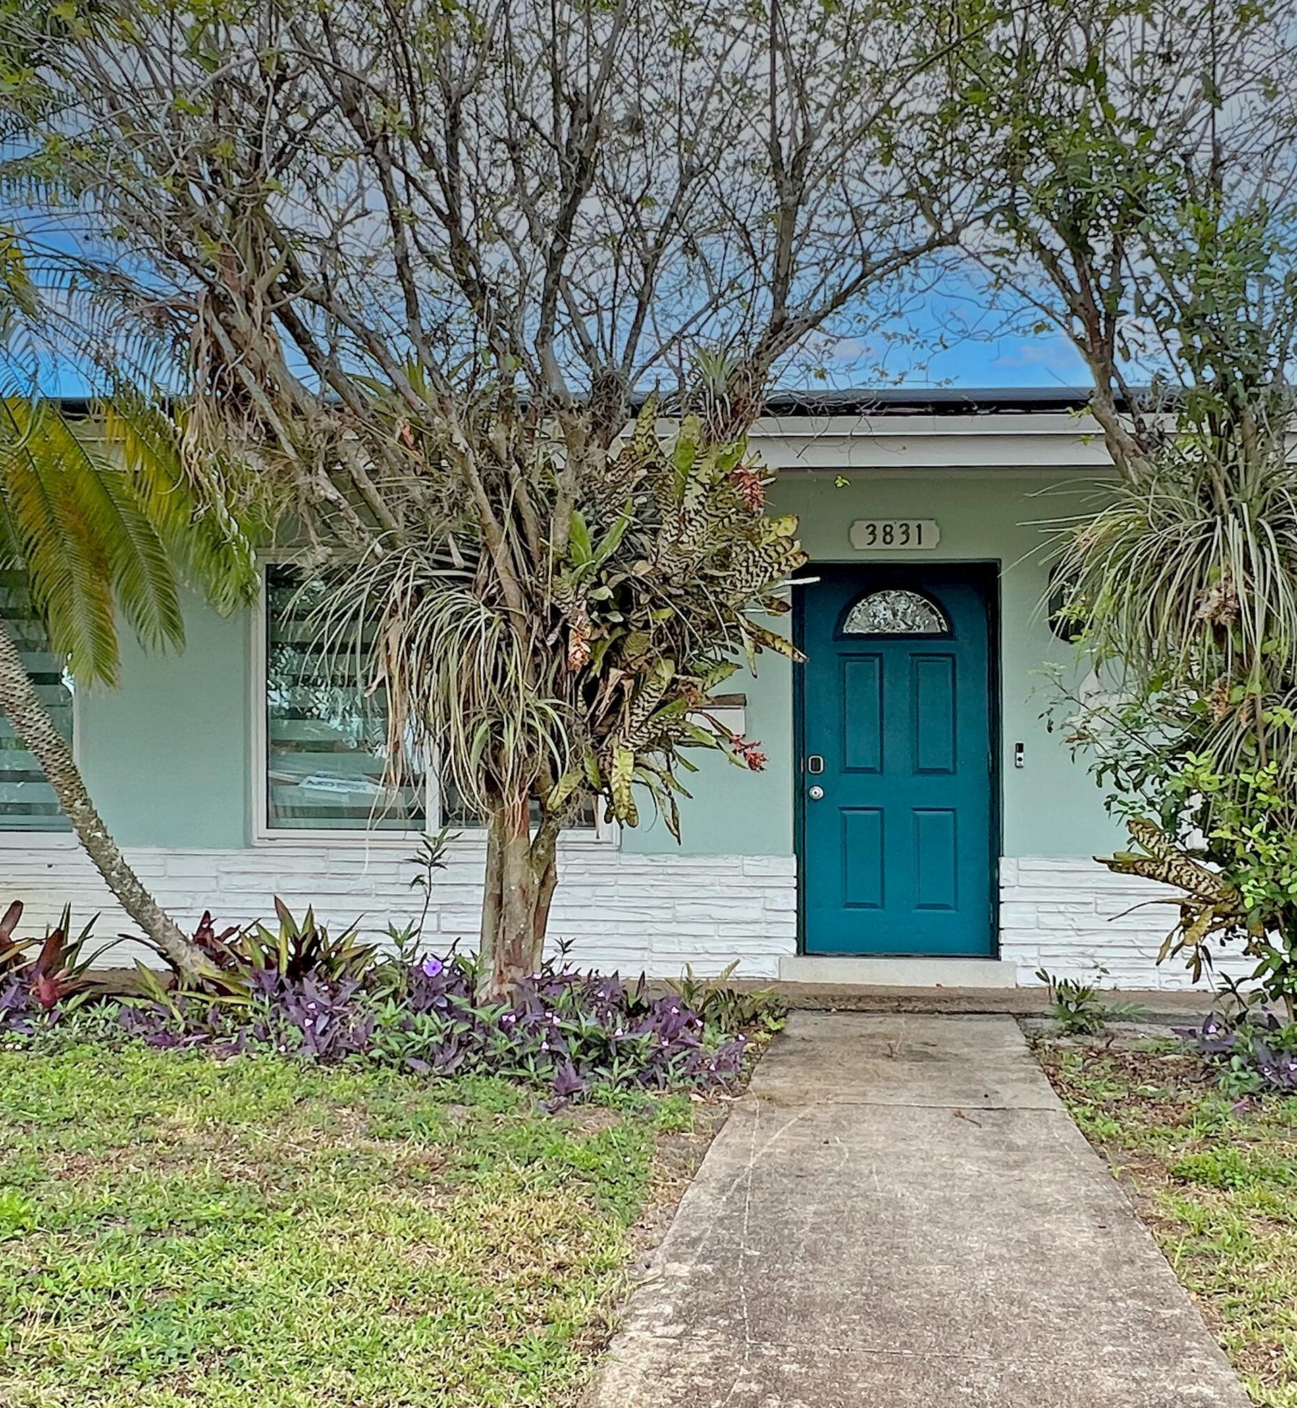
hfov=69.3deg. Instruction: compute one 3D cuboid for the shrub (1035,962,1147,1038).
[{"bbox_3d":[2.000,1.330,4.250,0.490,0.310,0.420,0,0,2],"label":"shrub"}]

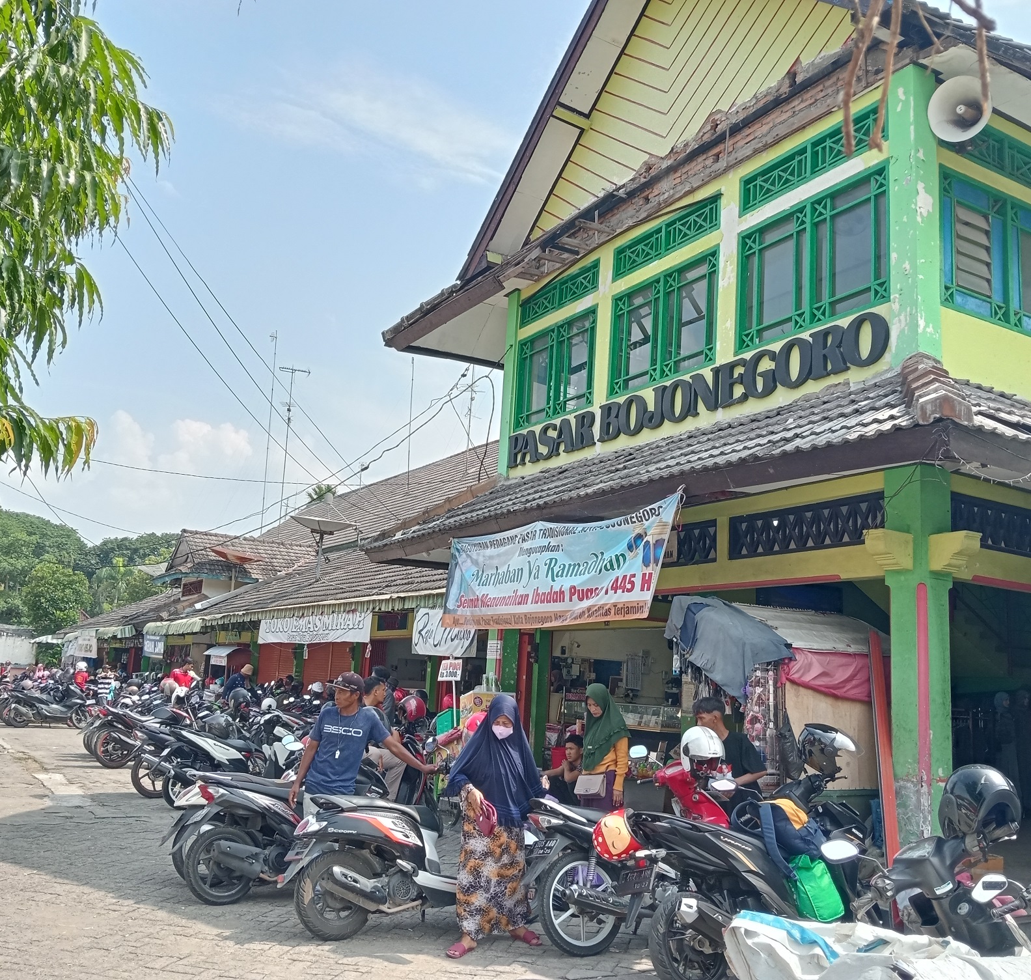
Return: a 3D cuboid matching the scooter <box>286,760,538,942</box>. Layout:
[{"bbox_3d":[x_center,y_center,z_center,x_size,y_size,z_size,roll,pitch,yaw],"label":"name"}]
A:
[{"bbox_3d":[-0.548,2.200,6.558,1.860,1.060,0.680,11,-13,-33],"label":"scooter"}]

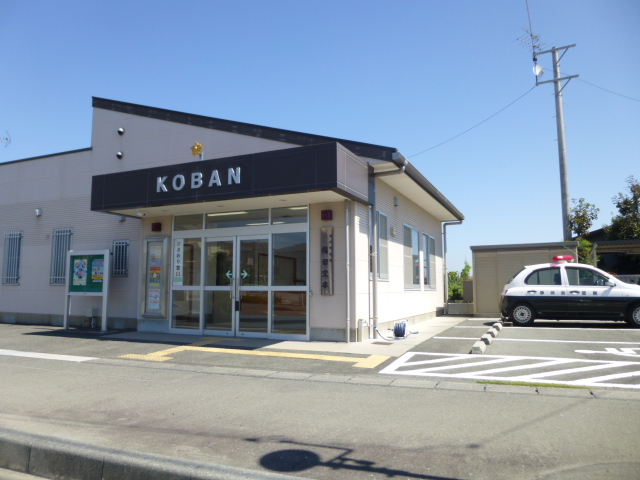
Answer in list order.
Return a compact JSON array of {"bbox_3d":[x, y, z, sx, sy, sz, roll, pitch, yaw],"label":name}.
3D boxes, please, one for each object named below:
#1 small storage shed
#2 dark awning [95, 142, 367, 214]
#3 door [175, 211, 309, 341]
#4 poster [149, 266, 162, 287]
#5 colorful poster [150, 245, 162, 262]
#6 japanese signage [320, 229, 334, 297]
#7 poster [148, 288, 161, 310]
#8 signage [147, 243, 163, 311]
[{"bbox_3d":[6.849,1.394,15.450,3.150,2.320,1.900,-3,-6,25],"label":"small storage shed"},{"bbox_3d":[-1.891,-0.987,8.992,5.462,0.727,1.434,-3,-6,25],"label":"dark awning"},{"bbox_3d":[-1.653,0.635,9.125,3.249,2.500,0.100,-3,-6,25],"label":"door"},{"bbox_3d":[-3.548,0.800,9.965,0.310,0.412,0.015,-3,-6,25],"label":"poster"},{"bbox_3d":[-3.544,0.344,10.011,0.294,0.417,0.015,-3,-6,25],"label":"colorful poster"},{"bbox_3d":[0.137,0.378,8.264,0.244,1.220,0.040,-3,-6,25],"label":"japanese signage"},{"bbox_3d":[-3.552,1.272,9.918,0.303,0.417,0.015,-3,-6,25],"label":"poster"},{"bbox_3d":[-3.568,0.807,9.974,0.447,1.530,0.040,-3,-6,25],"label":"signage"}]

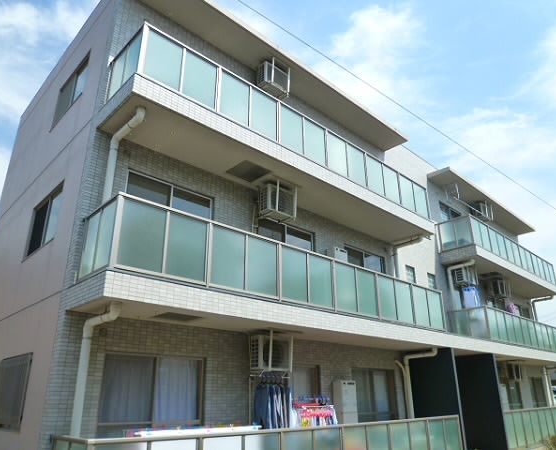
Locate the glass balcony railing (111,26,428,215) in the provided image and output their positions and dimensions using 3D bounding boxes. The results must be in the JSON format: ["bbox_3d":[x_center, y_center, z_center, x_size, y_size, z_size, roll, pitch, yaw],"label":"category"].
[{"bbox_3d":[0.675,-1.418,9.374,8.421,0.958,1.130,19,-28,-40],"label":"glass balcony railing"}]

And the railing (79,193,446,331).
[{"bbox_3d":[0.686,1.249,8.342,8.421,0.970,1.130,19,-28,-40],"label":"railing"}]

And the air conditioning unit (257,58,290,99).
[{"bbox_3d":[-0.096,-3.134,9.441,0.724,0.553,0.302,19,-29,-40],"label":"air conditioning unit"}]

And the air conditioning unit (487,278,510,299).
[{"bbox_3d":[7.924,2.306,15.482,0.744,0.563,0.312,19,-29,-40],"label":"air conditioning unit"}]

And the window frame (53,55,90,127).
[{"bbox_3d":[-4.086,-2.623,8.649,0.100,1.010,1.660,19,-28,-40],"label":"window frame"}]

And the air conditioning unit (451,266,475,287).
[{"bbox_3d":[5.857,1.613,13.631,0.734,0.563,0.301,19,-29,-40],"label":"air conditioning unit"}]

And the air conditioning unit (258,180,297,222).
[{"bbox_3d":[-0.016,-0.414,8.410,0.744,0.563,0.312,19,-29,-40],"label":"air conditioning unit"}]

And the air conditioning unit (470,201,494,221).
[{"bbox_3d":[7.797,-0.461,16.509,0.740,0.540,0.290,19,-28,-40],"label":"air conditioning unit"}]

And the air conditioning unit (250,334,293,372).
[{"bbox_3d":[-0.111,2.176,7.322,0.730,0.530,0.290,19,-28,-40],"label":"air conditioning unit"}]

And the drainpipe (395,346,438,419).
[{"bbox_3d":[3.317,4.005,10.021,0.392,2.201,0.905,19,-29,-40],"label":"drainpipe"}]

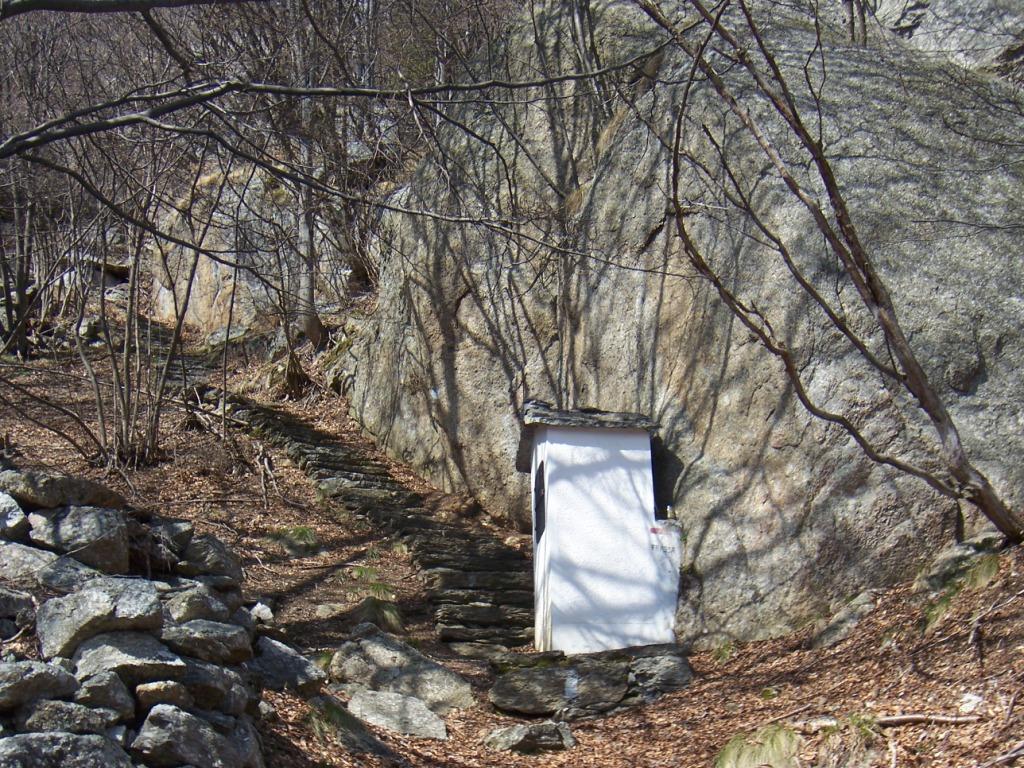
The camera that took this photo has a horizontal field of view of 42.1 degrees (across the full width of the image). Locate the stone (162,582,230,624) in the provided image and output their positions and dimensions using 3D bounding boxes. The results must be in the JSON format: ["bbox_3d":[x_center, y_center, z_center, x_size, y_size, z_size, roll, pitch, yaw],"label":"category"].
[{"bbox_3d":[-2.013,1.401,8.500,0.412,0.255,0.350,0,-9,-13],"label":"stone"}]

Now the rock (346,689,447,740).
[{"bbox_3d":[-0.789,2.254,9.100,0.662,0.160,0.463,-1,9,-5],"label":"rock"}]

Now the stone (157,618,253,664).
[{"bbox_3d":[-1.879,1.581,8.200,0.538,0.257,0.403,0,-9,-13],"label":"stone"}]

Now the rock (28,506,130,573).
[{"bbox_3d":[-2.627,0.949,8.100,0.567,0.379,0.454,1,-10,-18],"label":"rock"}]

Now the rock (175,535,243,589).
[{"bbox_3d":[-2.004,1.176,8.800,0.427,0.341,0.384,0,-9,-13],"label":"rock"}]

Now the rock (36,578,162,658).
[{"bbox_3d":[-2.380,1.352,7.700,0.668,0.434,0.468,1,-10,-17],"label":"rock"}]

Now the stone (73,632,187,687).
[{"bbox_3d":[-2.179,1.567,7.600,0.605,0.272,0.424,1,-10,-16],"label":"stone"}]

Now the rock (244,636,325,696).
[{"bbox_3d":[-1.469,1.819,8.600,0.496,0.355,0.397,0,-9,-10],"label":"rock"}]

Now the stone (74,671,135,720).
[{"bbox_3d":[-2.294,1.751,7.500,0.313,0.250,0.297,1,-10,-17],"label":"stone"}]

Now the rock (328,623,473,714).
[{"bbox_3d":[-0.803,2.039,9.600,0.992,0.500,0.645,-1,1,-5],"label":"rock"}]

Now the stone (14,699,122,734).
[{"bbox_3d":[-2.433,1.820,7.300,0.534,0.180,0.401,1,-10,-18],"label":"stone"}]

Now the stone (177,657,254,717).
[{"bbox_3d":[-1.774,1.806,8.000,0.433,0.309,0.412,0,-9,-12],"label":"stone"}]

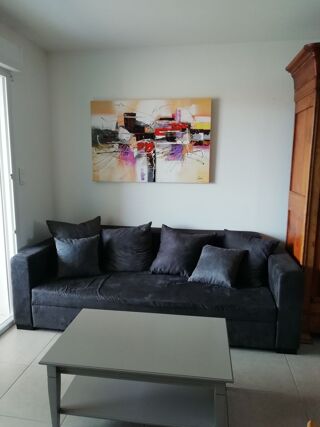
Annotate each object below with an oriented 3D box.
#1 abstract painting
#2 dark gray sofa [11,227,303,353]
[{"bbox_3d":[-0.098,-0.710,3.175,1.190,0.810,0.040,2,9,8],"label":"abstract painting"},{"bbox_3d":[-0.027,0.572,2.916,2.310,0.780,0.870,2,9,8],"label":"dark gray sofa"}]

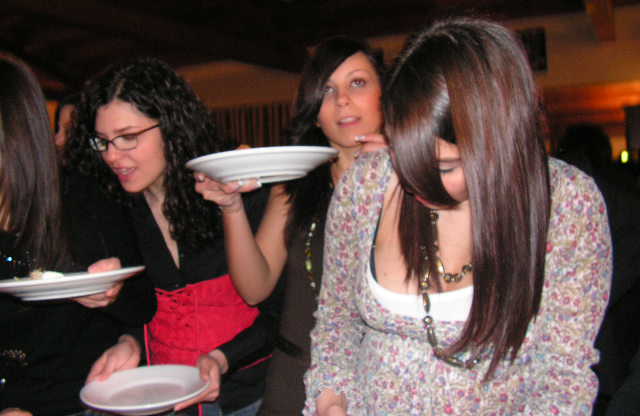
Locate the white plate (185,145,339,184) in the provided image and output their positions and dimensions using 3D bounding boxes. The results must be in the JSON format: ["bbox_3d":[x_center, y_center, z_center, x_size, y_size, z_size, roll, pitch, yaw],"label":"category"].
[{"bbox_3d":[-0.099,-0.072,1.159,0.267,0.031,0.267,-5,-3,0],"label":"white plate"}]

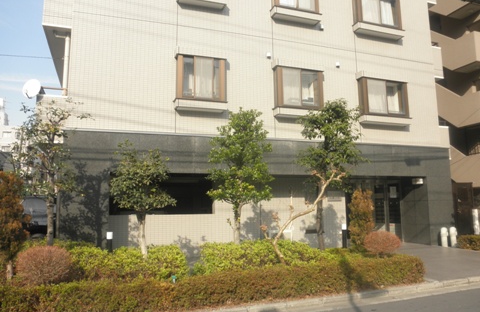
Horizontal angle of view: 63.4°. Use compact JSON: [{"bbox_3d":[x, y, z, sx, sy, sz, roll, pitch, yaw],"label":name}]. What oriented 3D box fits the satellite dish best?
[{"bbox_3d":[-4.666,-1.518,8.732,0.430,0.450,0.300,0,-7,-3],"label":"satellite dish"}]

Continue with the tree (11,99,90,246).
[{"bbox_3d":[-3.471,0.563,7.103,1.329,3.323,1.263,2,-8,-20],"label":"tree"}]

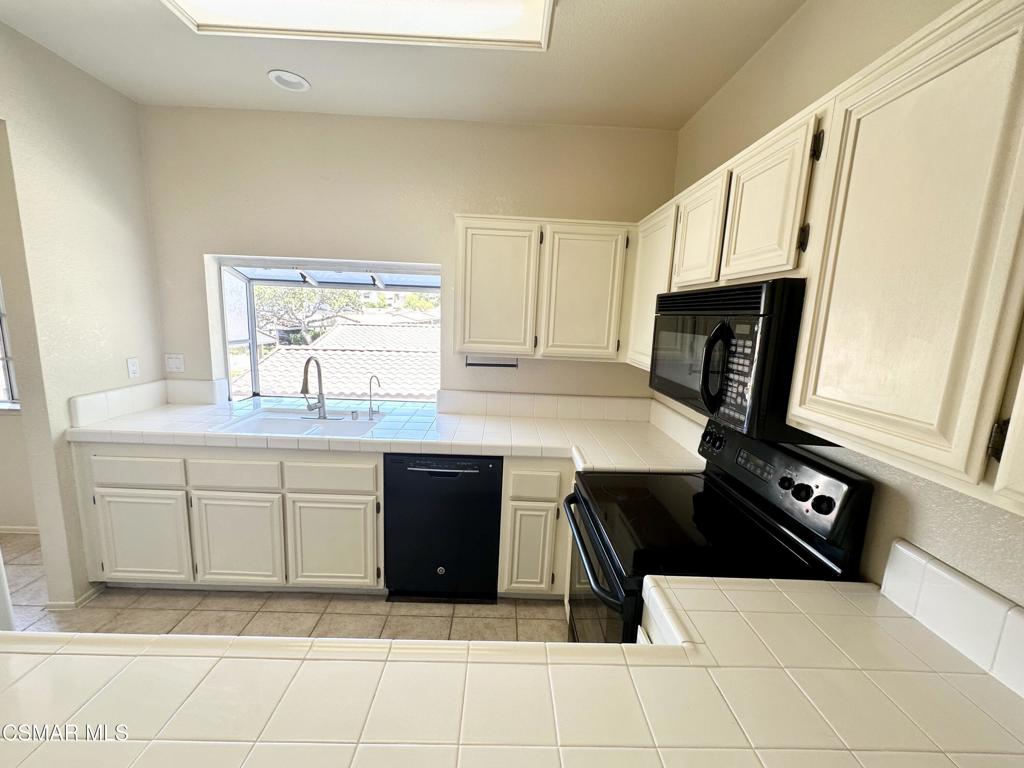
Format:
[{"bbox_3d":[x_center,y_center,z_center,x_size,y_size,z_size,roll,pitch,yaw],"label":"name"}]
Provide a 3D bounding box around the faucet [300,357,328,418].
[{"bbox_3d":[-1.116,0.029,2.299,0.128,0.370,0.224,2,9,-1],"label":"faucet"}]

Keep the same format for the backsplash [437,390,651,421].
[{"bbox_3d":[0.215,0.144,2.654,1.381,0.145,0.020,2,9,-1],"label":"backsplash"}]

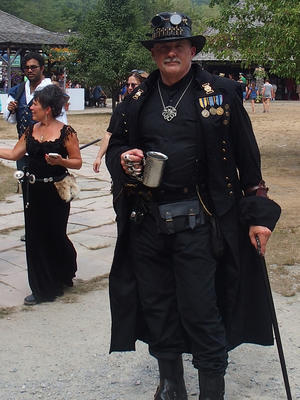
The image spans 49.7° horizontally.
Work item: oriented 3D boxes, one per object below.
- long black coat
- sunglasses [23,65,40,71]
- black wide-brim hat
[{"bbox_3d":[0.217,0.033,1.630,0.840,1.400,0.480,3,13,12],"label":"long black coat"},{"bbox_3d":[-1.026,-1.144,2.800,0.145,0.045,0.140,2,13,8],"label":"sunglasses"},{"bbox_3d":[0.107,-0.762,1.480,0.300,0.155,0.340,3,13,15],"label":"black wide-brim hat"}]

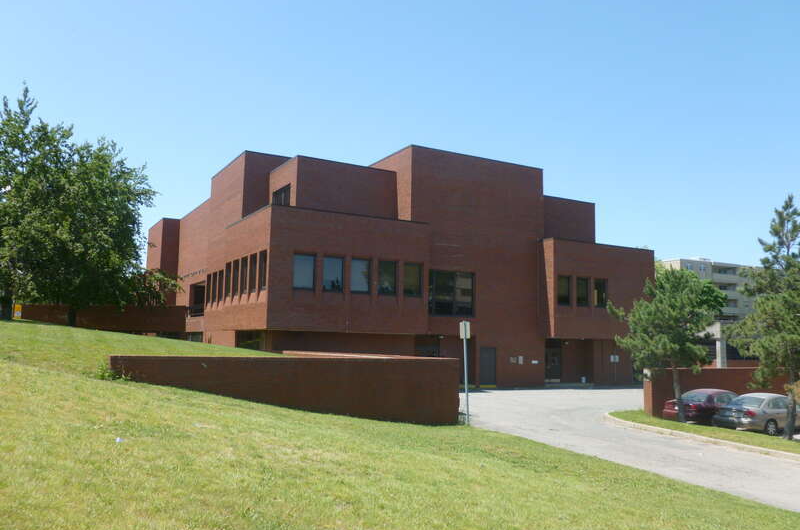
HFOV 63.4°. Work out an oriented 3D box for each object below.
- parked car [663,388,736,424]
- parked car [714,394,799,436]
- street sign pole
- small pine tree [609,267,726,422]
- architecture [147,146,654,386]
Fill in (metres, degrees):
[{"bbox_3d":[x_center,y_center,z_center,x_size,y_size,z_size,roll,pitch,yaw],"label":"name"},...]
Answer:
[{"bbox_3d":[13.194,5.987,27.370,4.650,1.430,1.780,5,-8,-34],"label":"parked car"},{"bbox_3d":[14.128,5.703,24.952,4.750,1.460,1.800,5,-8,-34],"label":"parked car"},{"bbox_3d":[1.766,2.841,17.154,0.310,2.689,0.080,5,-8,-30],"label":"street sign pole"},{"bbox_3d":[10.358,3.076,25.345,4.300,6.005,4.200,1,-7,0],"label":"small pine tree"},{"bbox_3d":[-1.527,1.425,47.924,28.289,13.507,26.000,5,-8,-30],"label":"architecture"}]

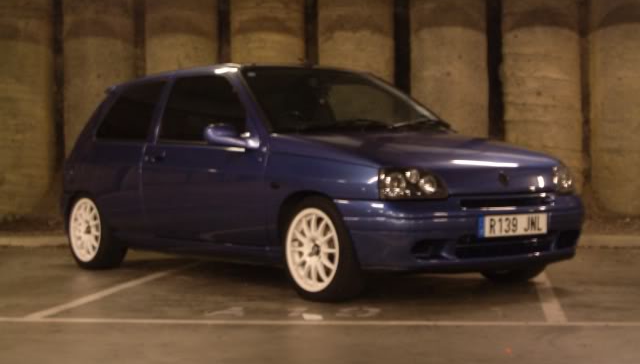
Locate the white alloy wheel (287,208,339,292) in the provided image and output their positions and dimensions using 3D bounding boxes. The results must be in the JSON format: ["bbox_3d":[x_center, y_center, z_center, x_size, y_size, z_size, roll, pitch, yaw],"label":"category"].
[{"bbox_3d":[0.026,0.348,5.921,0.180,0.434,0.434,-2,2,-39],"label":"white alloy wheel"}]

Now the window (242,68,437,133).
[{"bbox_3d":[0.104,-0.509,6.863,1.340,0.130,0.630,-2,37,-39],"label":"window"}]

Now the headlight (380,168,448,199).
[{"bbox_3d":[0.440,0.008,5.513,0.330,0.155,0.190,-1,1,-29],"label":"headlight"}]

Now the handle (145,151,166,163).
[{"bbox_3d":[-0.993,-0.157,6.982,0.045,0.070,0.220,-2,2,-39],"label":"handle"}]

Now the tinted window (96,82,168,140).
[{"bbox_3d":[-1.214,-0.452,7.436,0.070,0.375,0.690,26,-16,-36],"label":"tinted window"}]

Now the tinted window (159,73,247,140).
[{"bbox_3d":[-0.646,-0.436,6.719,0.070,0.395,0.970,26,-16,-36],"label":"tinted window"}]

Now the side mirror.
[{"bbox_3d":[-0.521,-0.261,6.308,0.210,0.130,0.160,-2,2,-39],"label":"side mirror"}]

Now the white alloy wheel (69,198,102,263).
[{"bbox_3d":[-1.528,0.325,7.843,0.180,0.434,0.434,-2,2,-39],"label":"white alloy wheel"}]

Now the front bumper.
[{"bbox_3d":[0.843,0.250,5.977,1.600,0.380,0.500,-2,2,-39],"label":"front bumper"}]

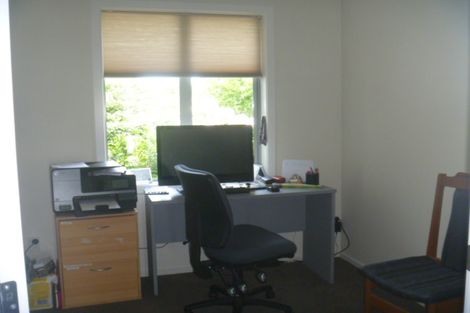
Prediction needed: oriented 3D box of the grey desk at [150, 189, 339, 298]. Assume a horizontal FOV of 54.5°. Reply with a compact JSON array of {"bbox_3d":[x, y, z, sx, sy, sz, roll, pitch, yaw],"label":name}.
[{"bbox_3d":[0.049,0.615,3.549,1.381,0.698,0.506,-2,5,-14],"label":"grey desk"}]

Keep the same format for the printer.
[{"bbox_3d":[-0.983,0.211,3.253,0.535,0.338,0.435,-2,5,-14],"label":"printer"}]

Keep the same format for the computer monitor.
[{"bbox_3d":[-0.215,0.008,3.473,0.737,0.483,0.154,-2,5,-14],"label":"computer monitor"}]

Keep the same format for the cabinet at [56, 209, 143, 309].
[{"bbox_3d":[-0.971,0.690,3.331,0.534,0.627,0.433,-2,5,-14],"label":"cabinet"}]

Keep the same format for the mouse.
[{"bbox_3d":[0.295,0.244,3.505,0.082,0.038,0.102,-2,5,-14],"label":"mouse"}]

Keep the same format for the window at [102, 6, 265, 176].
[{"bbox_3d":[-0.378,-0.476,3.661,1.270,1.306,0.102,-2,5,-14],"label":"window"}]

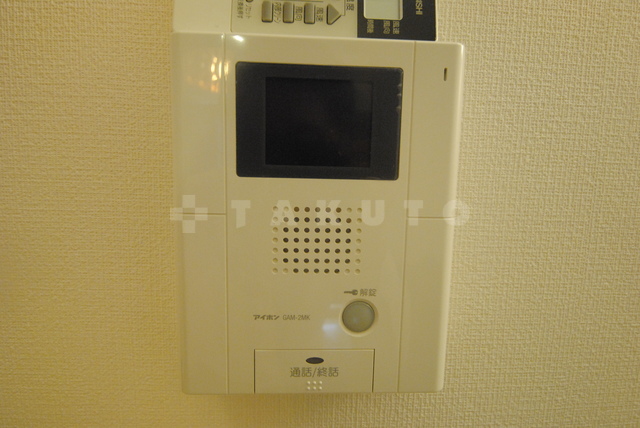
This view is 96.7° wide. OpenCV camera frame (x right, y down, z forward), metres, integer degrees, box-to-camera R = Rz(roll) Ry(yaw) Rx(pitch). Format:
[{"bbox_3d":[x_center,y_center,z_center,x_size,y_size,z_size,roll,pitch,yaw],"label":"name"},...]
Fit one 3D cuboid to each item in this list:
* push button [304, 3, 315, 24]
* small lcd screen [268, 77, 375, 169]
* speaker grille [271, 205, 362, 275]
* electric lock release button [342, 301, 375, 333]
[{"bbox_3d":[-0.006,-0.121,0.172,0.006,0.011,0.003,1,5,-2],"label":"push button"},{"bbox_3d":[0.000,-0.056,0.175,0.065,0.051,0.005,1,5,-2],"label":"small lcd screen"},{"bbox_3d":[-0.002,0.017,0.185,0.058,0.043,0.003,1,5,-2],"label":"speaker grille"},{"bbox_3d":[0.025,0.067,0.186,0.021,0.021,0.005,1,5,-2],"label":"electric lock release button"}]

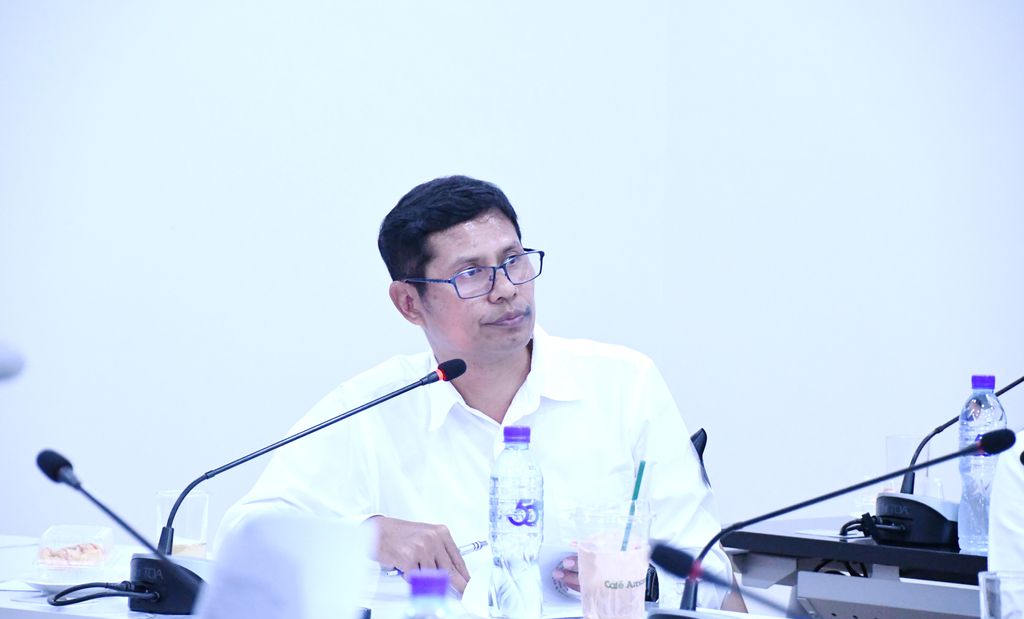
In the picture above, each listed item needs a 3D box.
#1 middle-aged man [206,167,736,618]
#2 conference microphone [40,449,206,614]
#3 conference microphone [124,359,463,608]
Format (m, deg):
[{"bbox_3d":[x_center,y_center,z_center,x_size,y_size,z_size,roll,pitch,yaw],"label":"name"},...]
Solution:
[{"bbox_3d":[-0.044,0.474,6.632,0.640,1.290,0.800,1,3,12],"label":"middle-aged man"},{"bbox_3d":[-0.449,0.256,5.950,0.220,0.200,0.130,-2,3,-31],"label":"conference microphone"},{"bbox_3d":[-0.244,0.210,6.305,0.496,0.295,0.140,-2,4,-37],"label":"conference microphone"}]

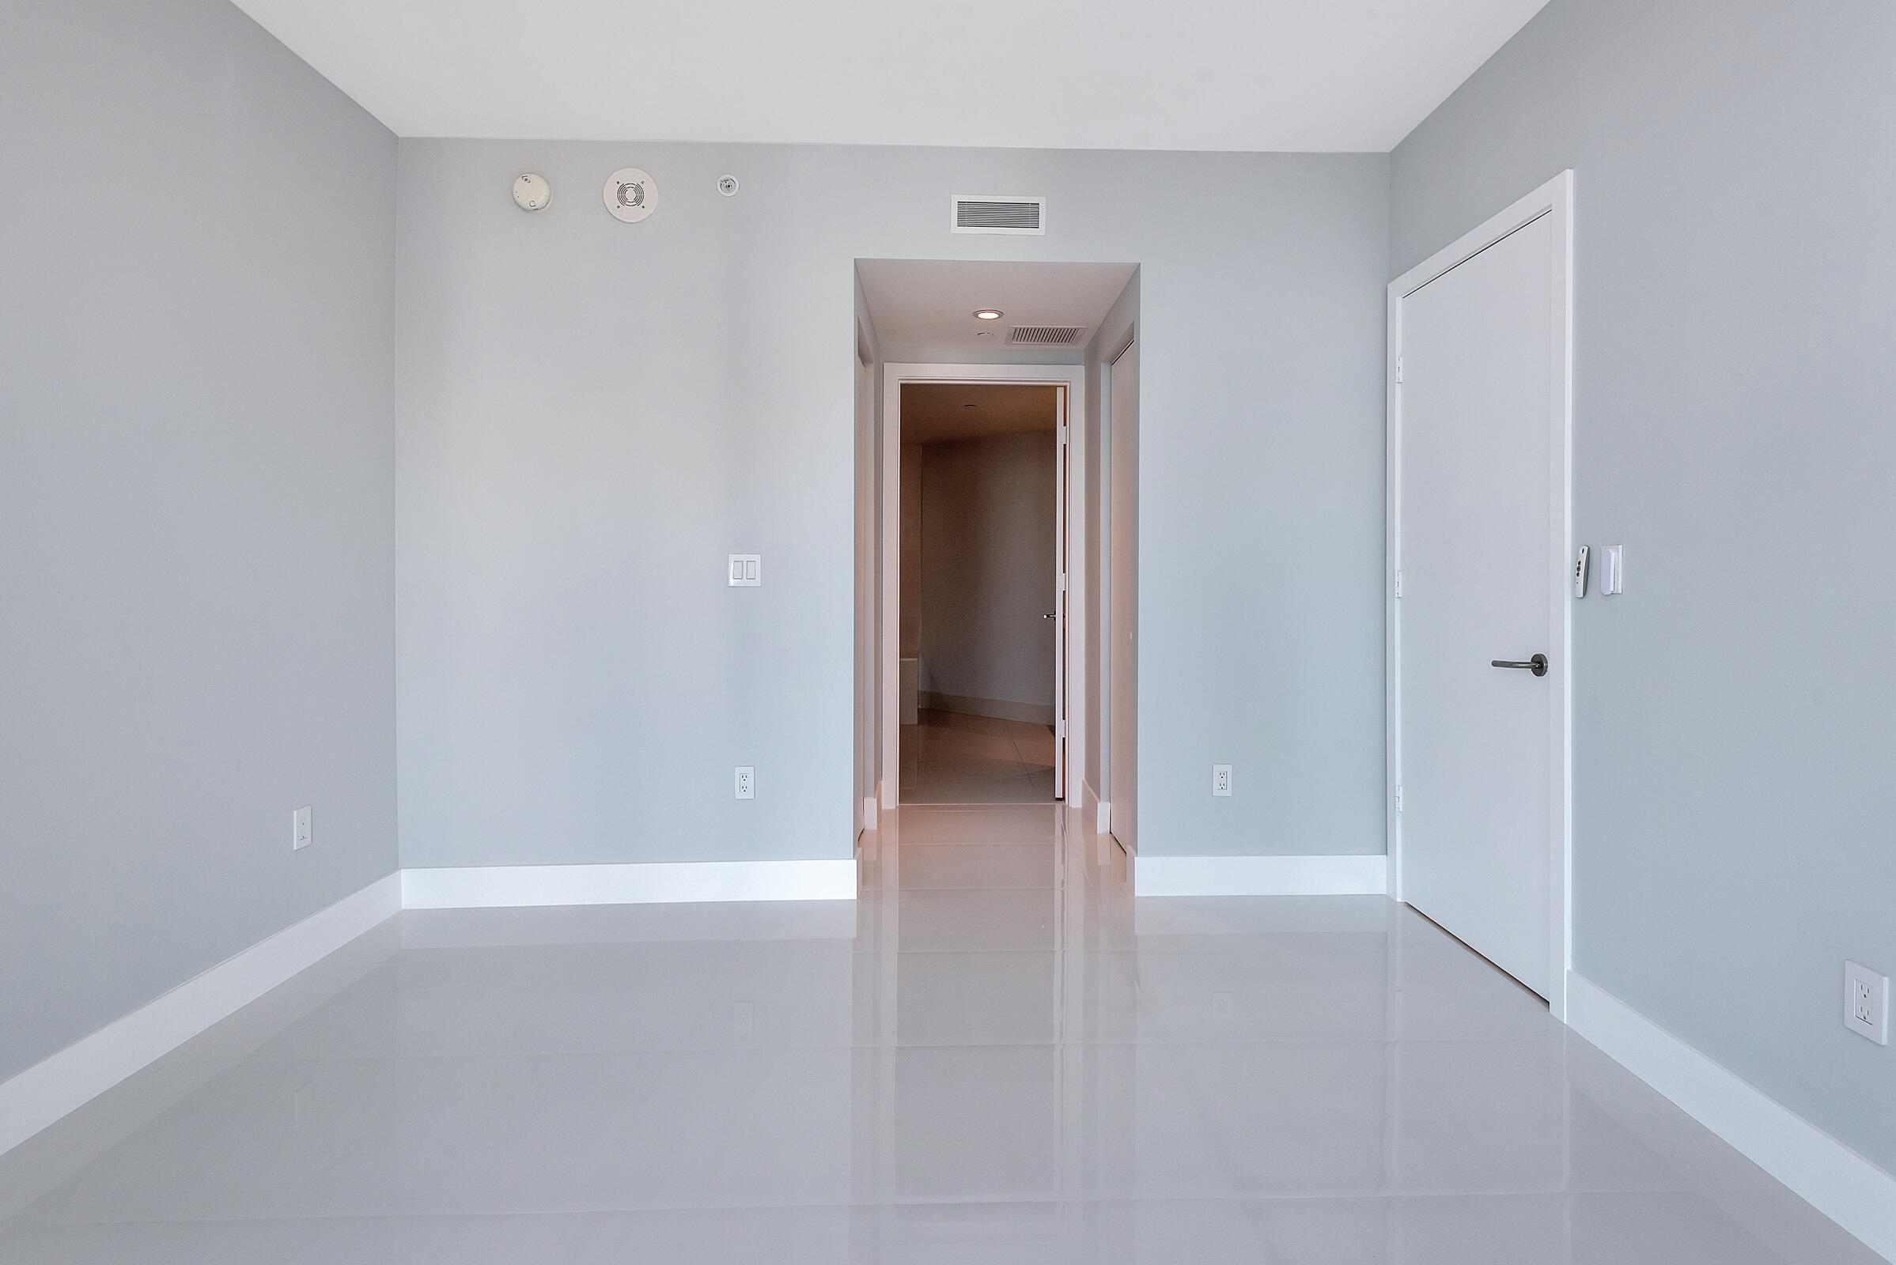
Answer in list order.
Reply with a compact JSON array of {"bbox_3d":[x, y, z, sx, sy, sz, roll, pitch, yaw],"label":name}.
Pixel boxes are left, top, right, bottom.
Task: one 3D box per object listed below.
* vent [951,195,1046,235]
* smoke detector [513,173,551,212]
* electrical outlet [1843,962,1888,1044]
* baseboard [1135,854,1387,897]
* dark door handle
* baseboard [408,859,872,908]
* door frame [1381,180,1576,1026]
[{"bbox_3d":[0.185,-1.516,3.449,0.346,0.143,0.018,0,2,-2],"label":"vent"},{"bbox_3d":[-1.474,-1.565,3.373,0.142,0.142,0.045,0,2,-2],"label":"smoke detector"},{"bbox_3d":[1.636,0.661,1.692,0.010,0.118,0.076,0,2,0],"label":"electrical outlet"},{"bbox_3d":[1.152,0.893,3.486,0.937,0.146,0.018,0,2,-2],"label":"baseboard"},{"bbox_3d":[1.609,0.093,2.674,0.064,0.063,0.163,0,2,0],"label":"dark door handle"},{"bbox_3d":[-1.131,0.902,3.401,1.610,0.144,0.018,0,2,-2],"label":"baseboard"},{"bbox_3d":[1.634,-0.122,2.990,0.030,2.245,1.000,0,2,0],"label":"door frame"}]

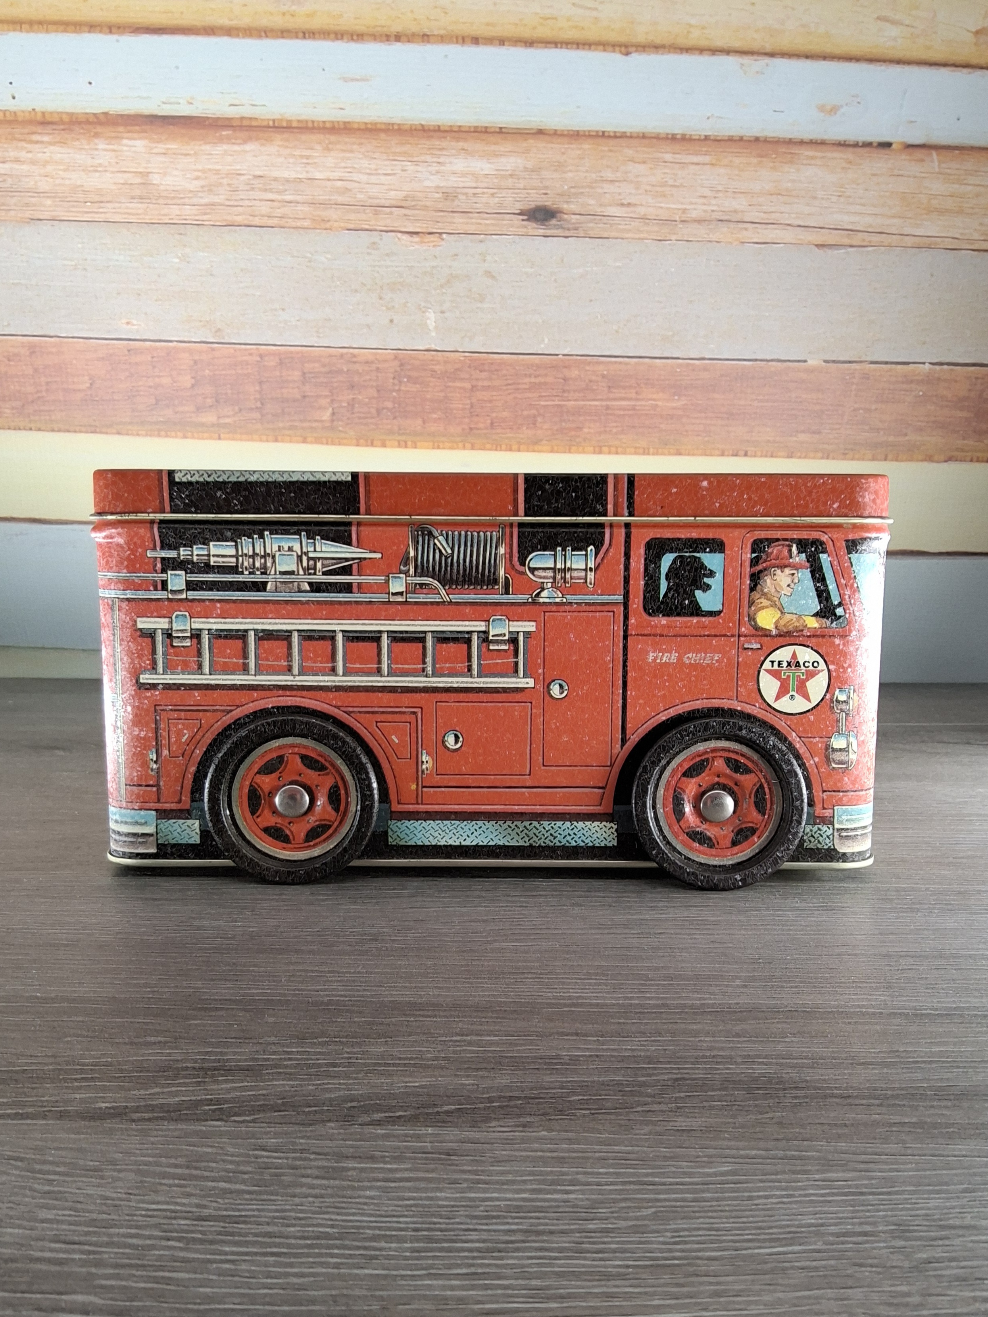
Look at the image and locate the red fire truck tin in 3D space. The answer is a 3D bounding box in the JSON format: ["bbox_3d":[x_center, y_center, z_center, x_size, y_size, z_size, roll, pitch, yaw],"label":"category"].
[{"bbox_3d":[-0.001,0.001,0.293,0.212,0.106,0.112,0,7,0],"label":"red fire truck tin"}]

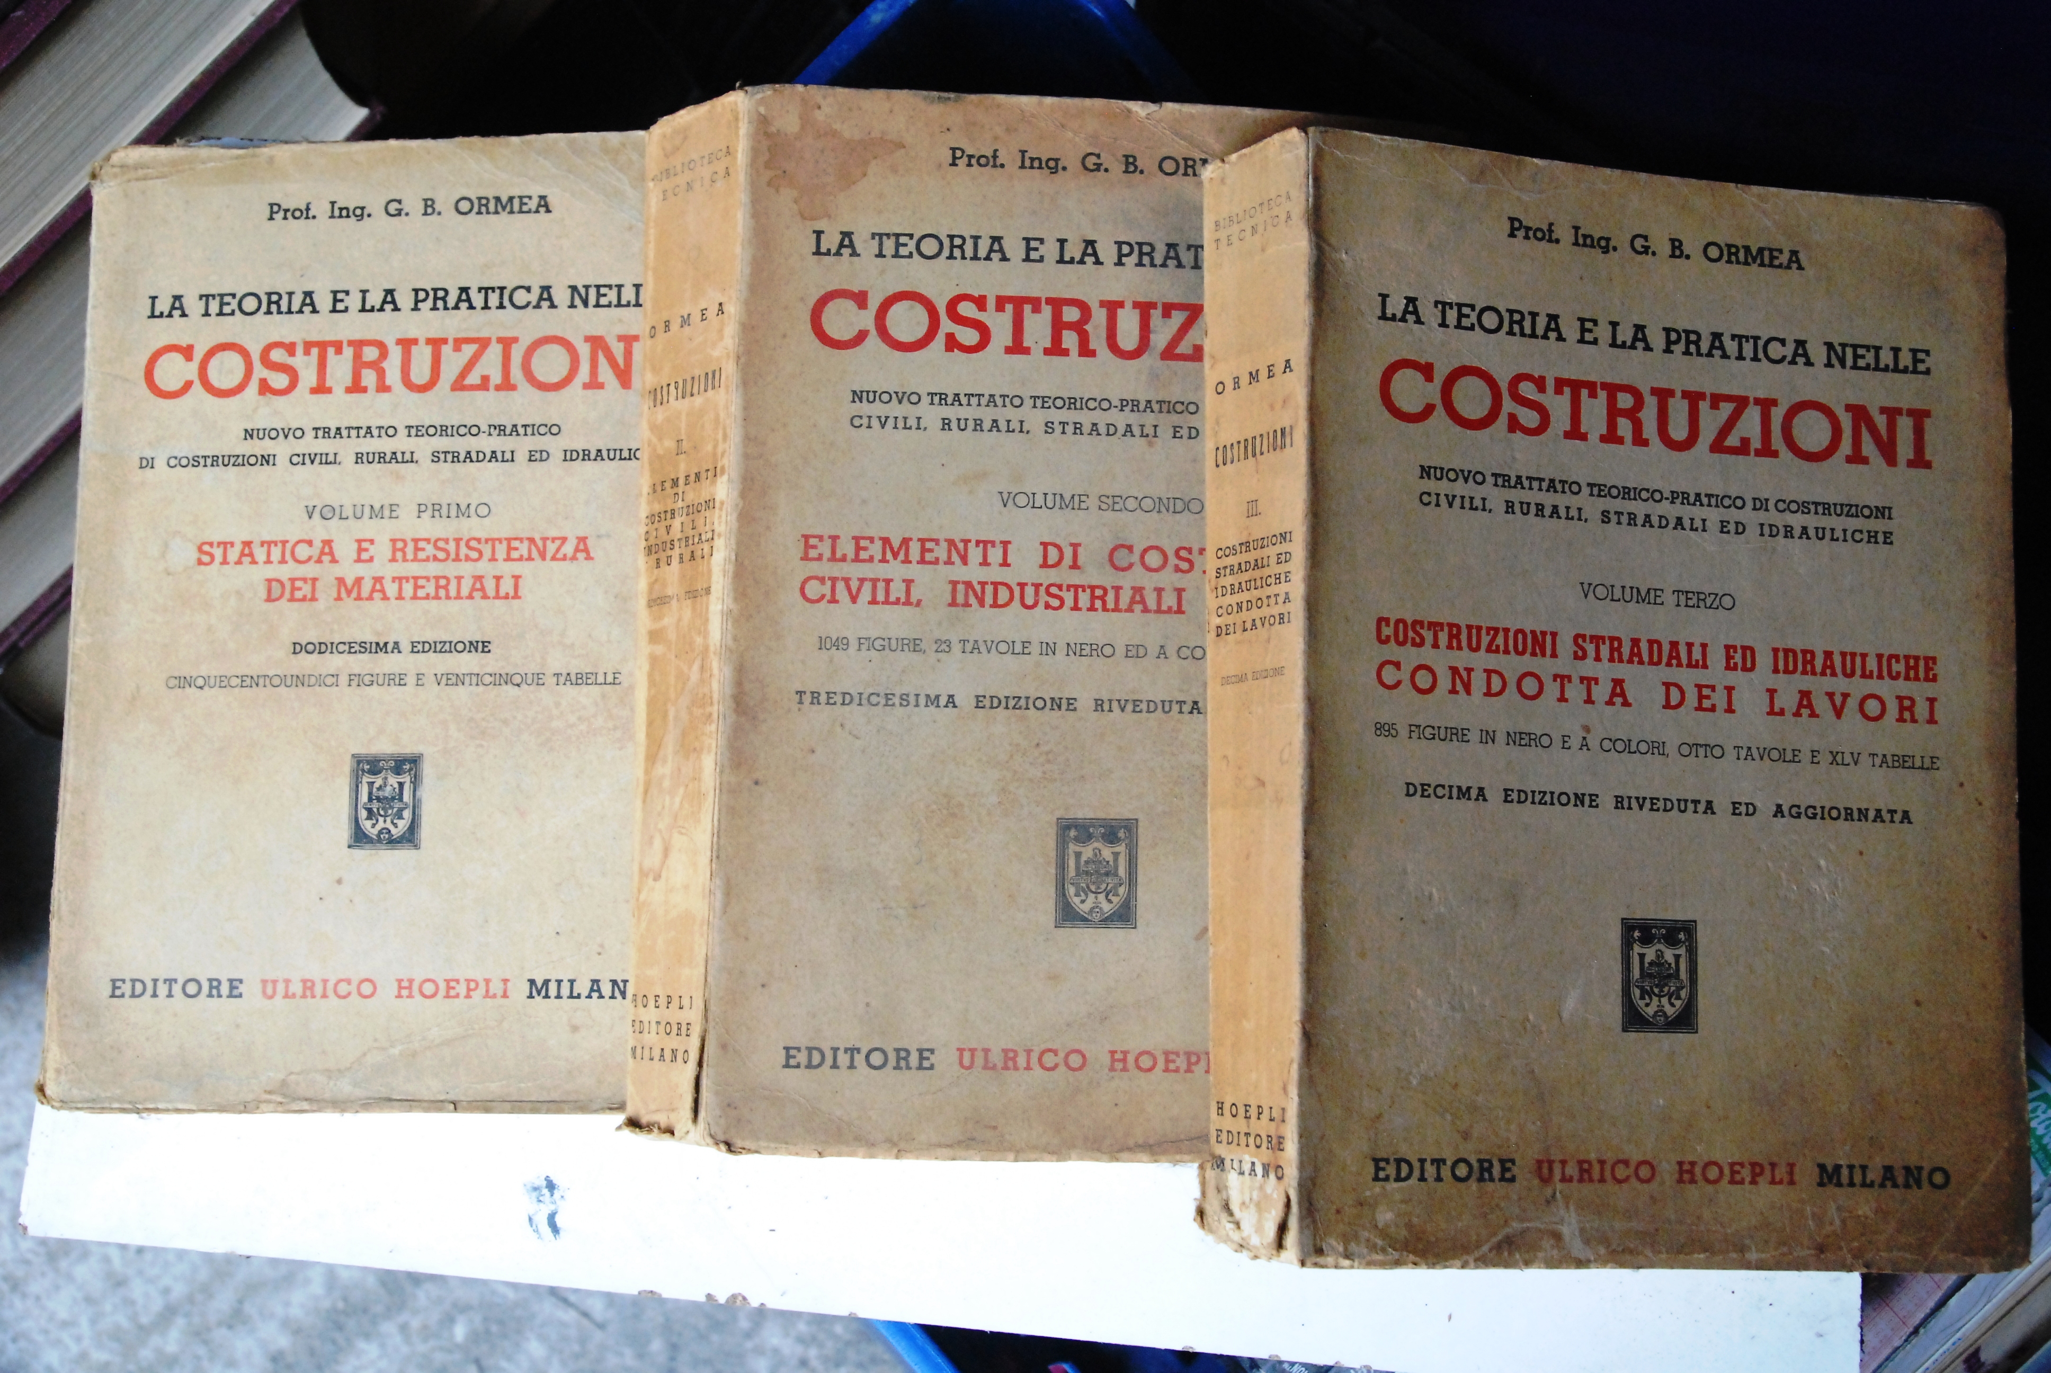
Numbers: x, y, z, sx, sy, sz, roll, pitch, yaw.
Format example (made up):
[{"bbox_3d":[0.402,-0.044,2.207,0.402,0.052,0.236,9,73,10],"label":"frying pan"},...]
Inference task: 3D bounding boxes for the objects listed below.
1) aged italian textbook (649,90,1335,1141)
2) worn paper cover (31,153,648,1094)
[{"bbox_3d":[0.011,-0.014,0.536,0.195,0.042,0.248,2,82,-3],"label":"aged italian textbook"},{"bbox_3d":[-0.158,-0.018,0.584,0.179,0.033,0.248,-1,83,4],"label":"worn paper cover"}]

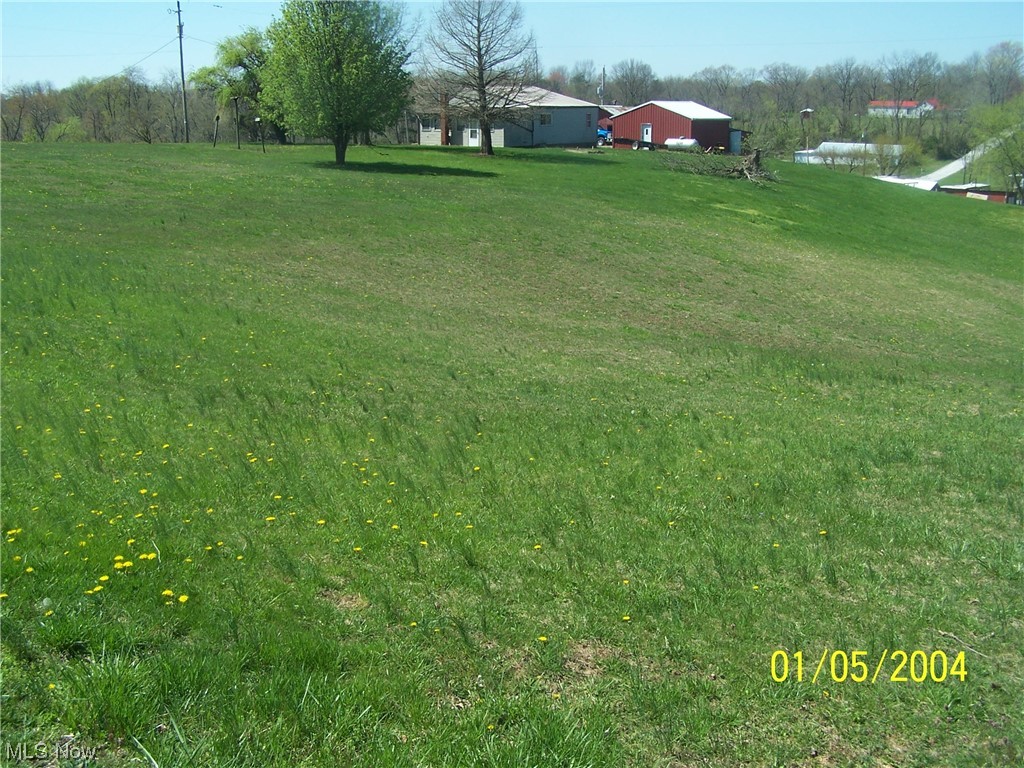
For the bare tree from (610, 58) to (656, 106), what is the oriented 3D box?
[{"bbox_3d":[20.166,-46.413,184.259,7.639,13.352,7.639,0,13,0],"label":"bare tree"}]

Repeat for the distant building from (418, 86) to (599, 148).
[{"bbox_3d":[-0.151,-21.683,90.914,8.966,4.599,11.964,11,17,39],"label":"distant building"}]

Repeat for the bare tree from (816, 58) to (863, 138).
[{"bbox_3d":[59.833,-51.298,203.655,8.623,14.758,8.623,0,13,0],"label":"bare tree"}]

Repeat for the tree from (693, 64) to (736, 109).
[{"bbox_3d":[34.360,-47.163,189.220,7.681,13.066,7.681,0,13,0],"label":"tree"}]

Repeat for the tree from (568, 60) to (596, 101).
[{"bbox_3d":[11.040,-43.826,174.595,4.621,12.353,4.621,0,13,0],"label":"tree"}]

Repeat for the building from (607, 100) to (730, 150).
[{"bbox_3d":[13.813,-22.277,96.925,7.709,4.037,7.945,9,16,33],"label":"building"}]

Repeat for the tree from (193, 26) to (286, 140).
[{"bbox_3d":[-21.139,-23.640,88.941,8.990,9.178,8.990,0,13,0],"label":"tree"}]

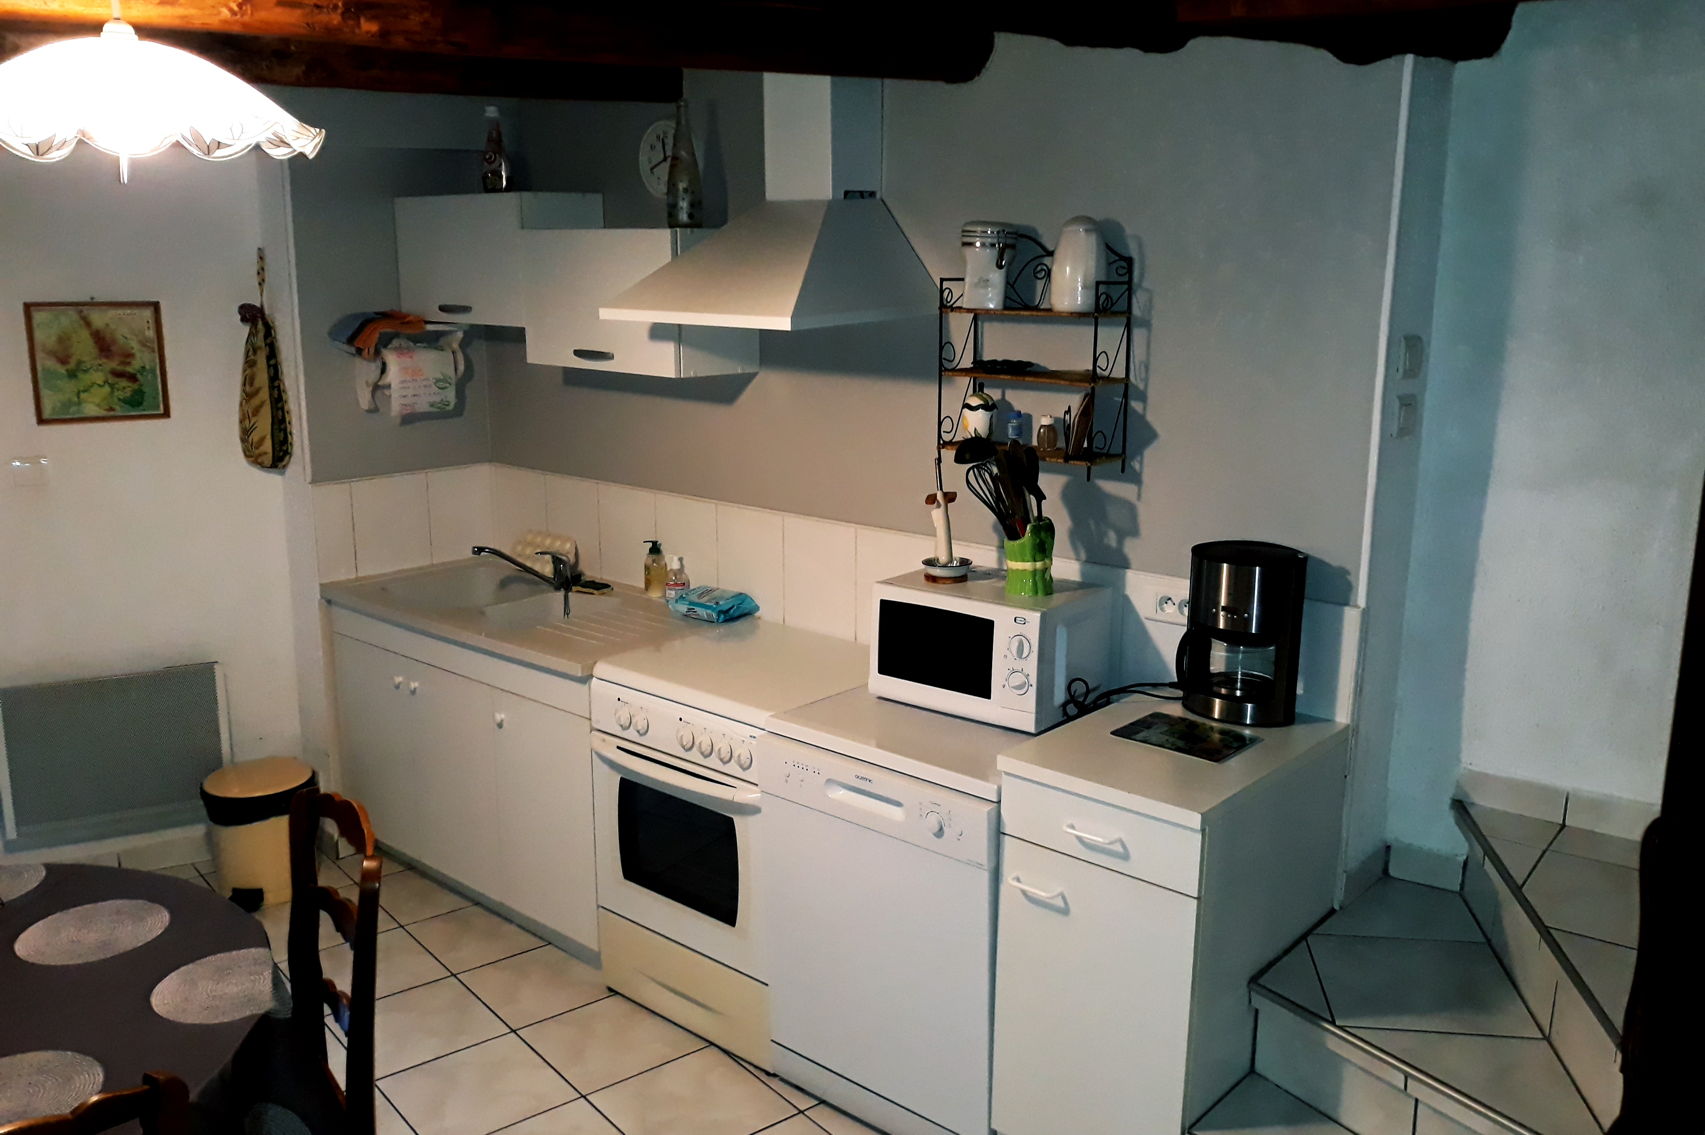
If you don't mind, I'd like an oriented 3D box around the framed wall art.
[{"bbox_3d":[-2.042,-0.556,3.608,0.318,0.320,0.019,-6,14,-28],"label":"framed wall art"}]

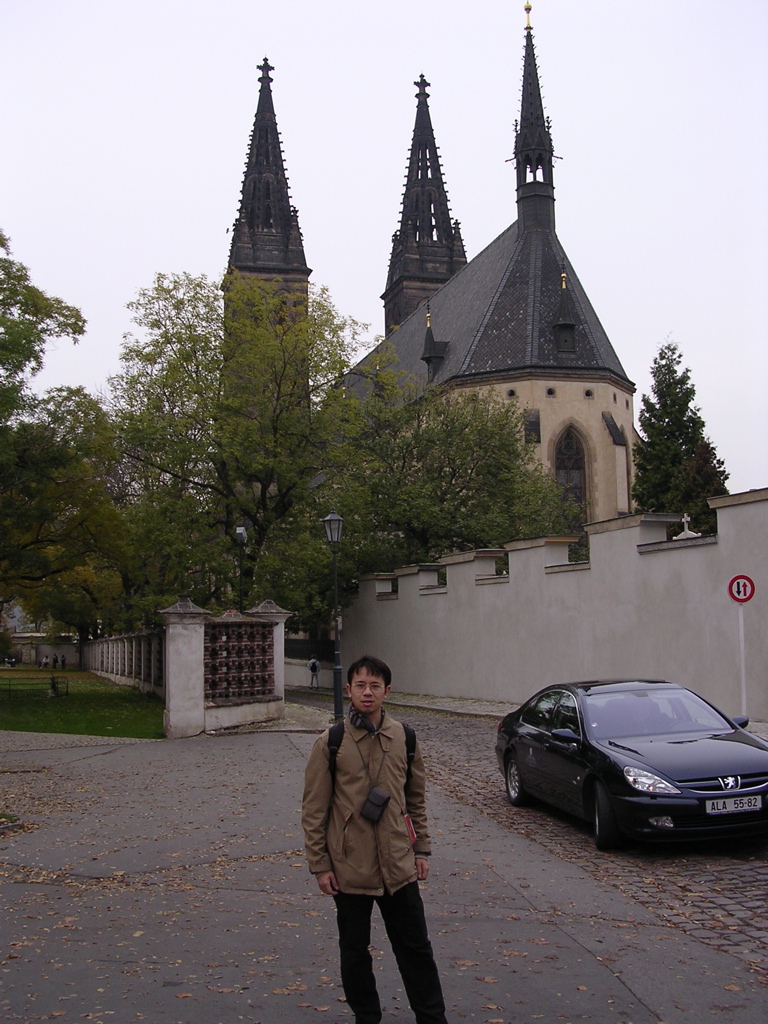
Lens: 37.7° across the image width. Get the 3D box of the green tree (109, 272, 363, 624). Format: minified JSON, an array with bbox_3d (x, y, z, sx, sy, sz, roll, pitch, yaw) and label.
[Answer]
[{"bbox_3d":[-6.064,-1.356,46.549,10.600,17.742,9.800,-1,-7,0],"label":"green tree"}]

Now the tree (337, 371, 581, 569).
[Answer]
[{"bbox_3d":[3.073,0.596,46.288,9.500,12.987,8.500,-1,-7,0],"label":"tree"}]

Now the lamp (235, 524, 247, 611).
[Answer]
[{"bbox_3d":[-4.575,3.319,35.874,0.420,5.748,0.420,-3,-8,17],"label":"lamp"}]

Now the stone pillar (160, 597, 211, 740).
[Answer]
[{"bbox_3d":[-4.180,3.249,23.585,1.000,2.927,1.000,2,-8,-17],"label":"stone pillar"}]

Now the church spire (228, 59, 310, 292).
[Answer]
[{"bbox_3d":[-10.972,-31.723,104.838,7.300,22.465,7.300,1,-8,-16],"label":"church spire"}]

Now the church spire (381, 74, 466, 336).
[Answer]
[{"bbox_3d":[3.874,-30.628,108.205,7.300,24.359,7.300,1,-8,-16],"label":"church spire"}]

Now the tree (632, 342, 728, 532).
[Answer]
[{"bbox_3d":[11.651,-0.101,43.339,3.700,13.224,3.700,-1,-7,0],"label":"tree"}]

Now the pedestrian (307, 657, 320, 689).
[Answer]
[{"bbox_3d":[-3.692,8.413,58.915,0.580,1.707,0.380,0,-7,-3],"label":"pedestrian"}]

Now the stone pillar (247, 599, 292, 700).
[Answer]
[{"bbox_3d":[-2.659,3.349,26.090,0.980,2.654,0.980,3,-8,-27],"label":"stone pillar"}]

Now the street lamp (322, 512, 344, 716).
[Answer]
[{"bbox_3d":[-1.147,2.403,26.409,0.530,4.917,0.530,-1,-7,0],"label":"street lamp"}]

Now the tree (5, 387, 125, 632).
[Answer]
[{"bbox_3d":[-18.047,0.968,63.409,7.200,16.458,7.200,-1,-7,0],"label":"tree"}]

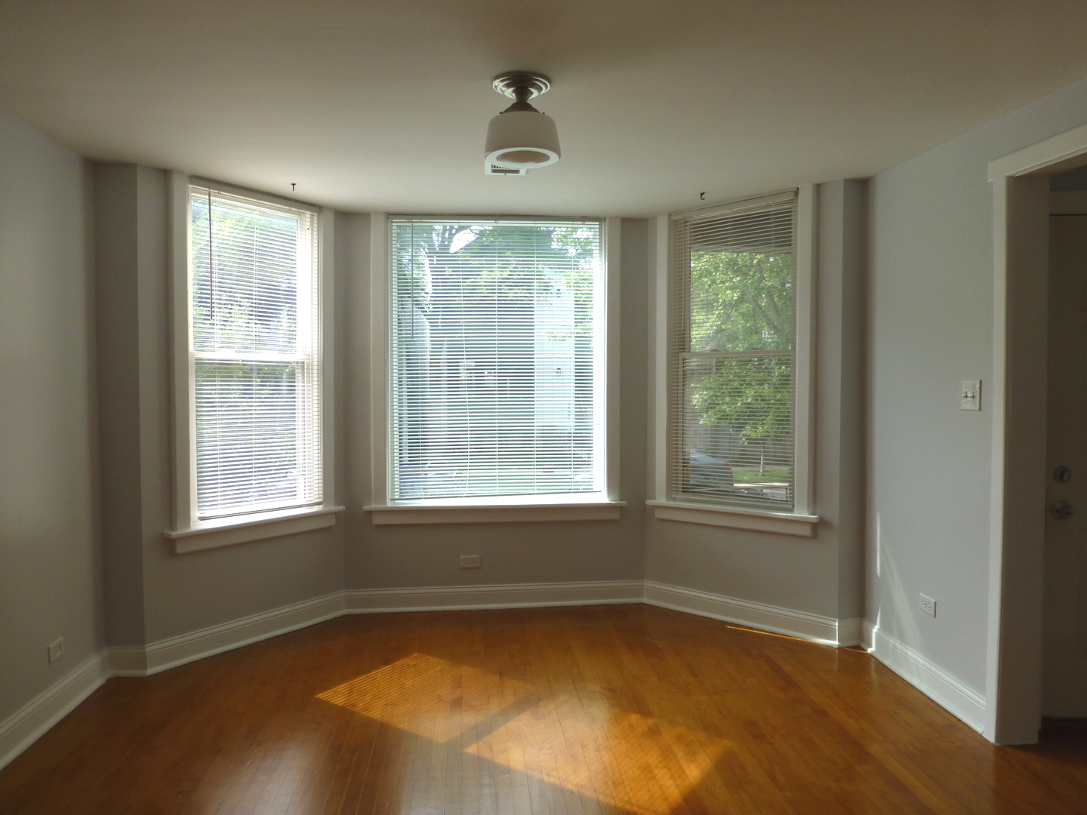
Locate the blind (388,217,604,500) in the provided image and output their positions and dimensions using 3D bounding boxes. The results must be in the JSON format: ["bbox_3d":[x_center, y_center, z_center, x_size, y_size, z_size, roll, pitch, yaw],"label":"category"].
[{"bbox_3d":[-0.265,-0.295,4.473,1.279,1.653,0.036,0,2,-7],"label":"blind"}]

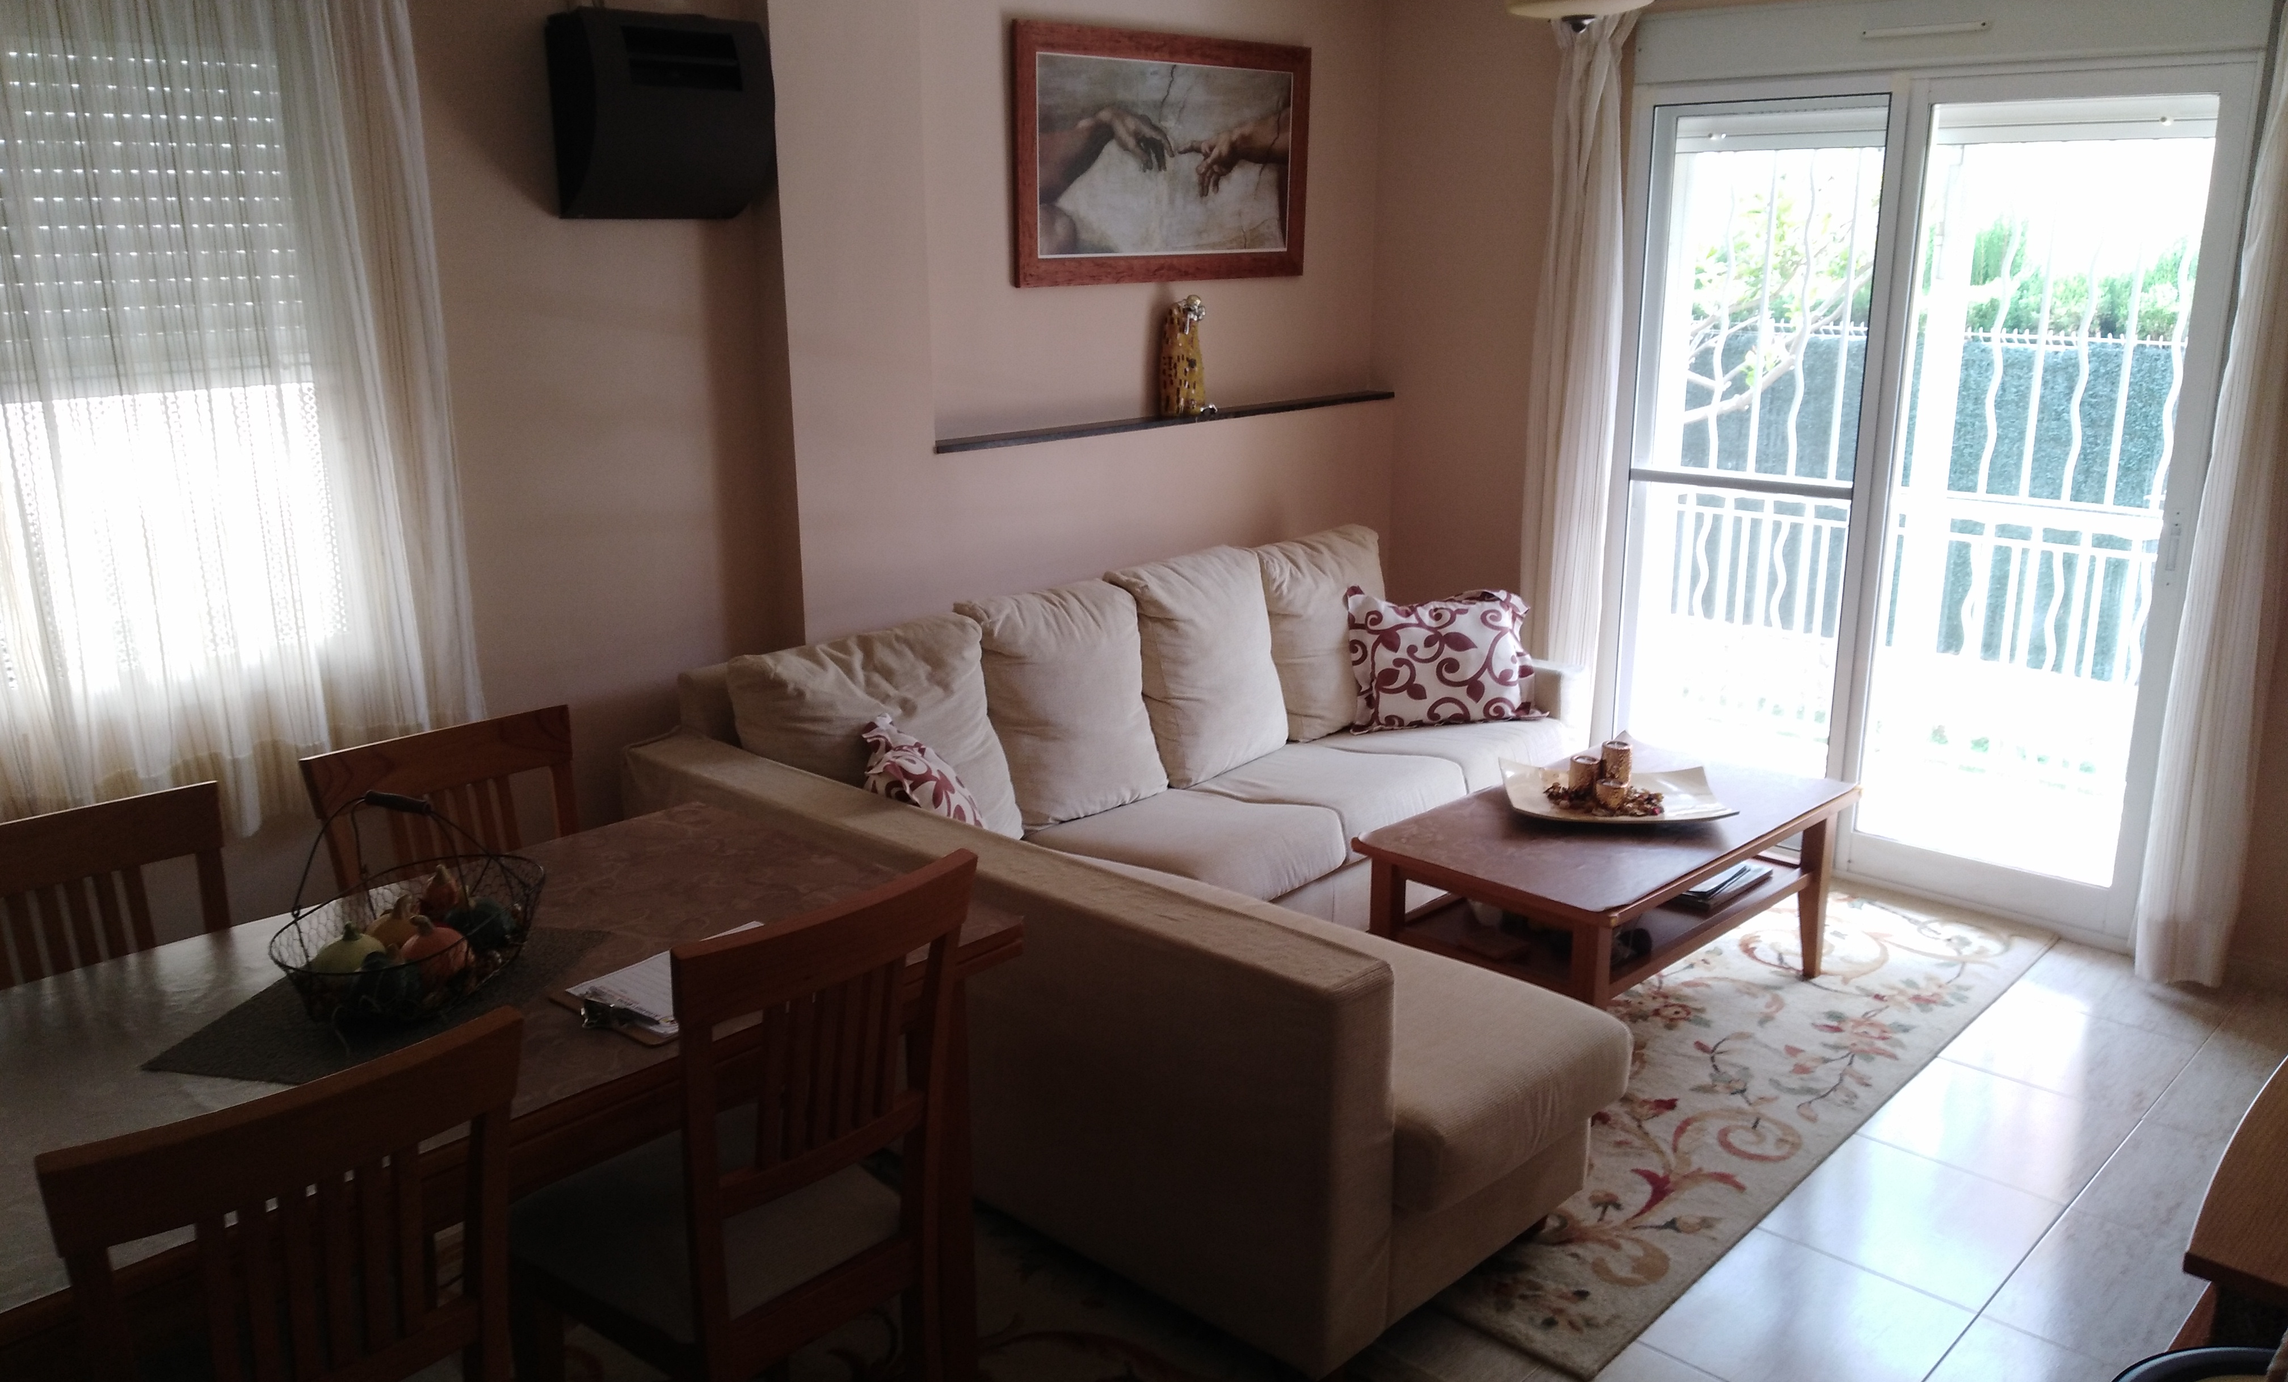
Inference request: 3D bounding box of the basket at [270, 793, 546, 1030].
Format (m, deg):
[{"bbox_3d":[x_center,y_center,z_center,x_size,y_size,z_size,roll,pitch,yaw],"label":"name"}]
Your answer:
[{"bbox_3d":[-0.929,0.245,2.177,0.257,0.242,0.390,2,15,11],"label":"basket"}]

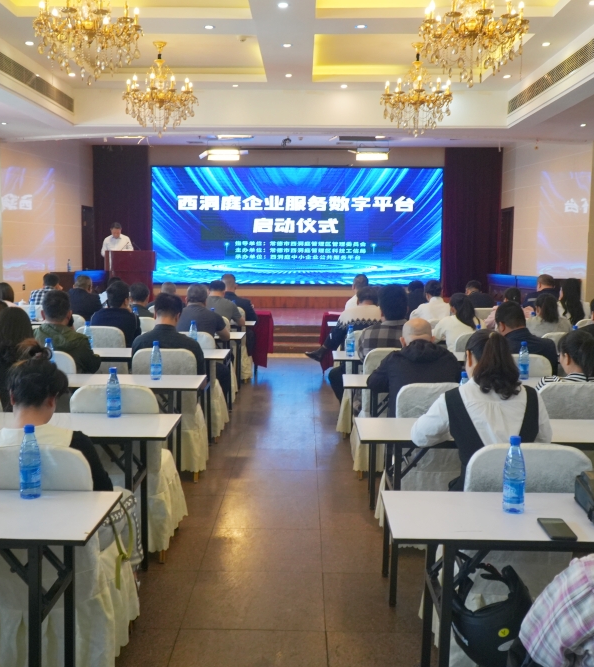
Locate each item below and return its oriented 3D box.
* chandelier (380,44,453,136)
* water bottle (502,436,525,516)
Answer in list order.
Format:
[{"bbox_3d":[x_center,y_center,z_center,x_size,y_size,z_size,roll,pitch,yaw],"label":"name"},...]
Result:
[{"bbox_3d":[1.206,-2.452,7.568,0.750,0.910,0.750,1,6,1],"label":"chandelier"},{"bbox_3d":[0.666,0.434,2.307,0.068,0.234,0.068,1,6,1],"label":"water bottle"}]

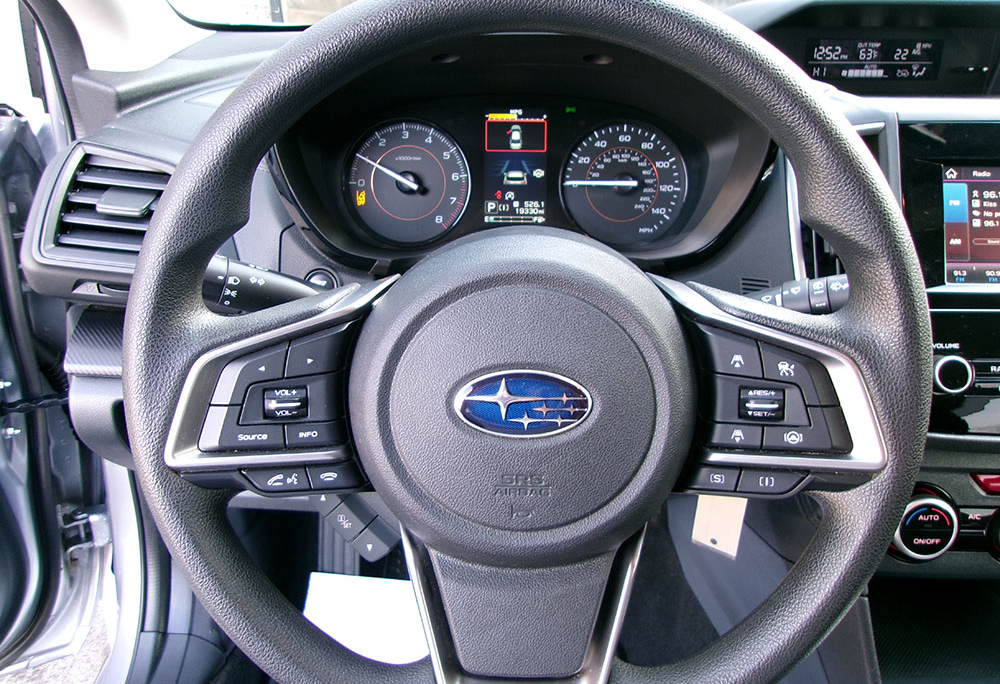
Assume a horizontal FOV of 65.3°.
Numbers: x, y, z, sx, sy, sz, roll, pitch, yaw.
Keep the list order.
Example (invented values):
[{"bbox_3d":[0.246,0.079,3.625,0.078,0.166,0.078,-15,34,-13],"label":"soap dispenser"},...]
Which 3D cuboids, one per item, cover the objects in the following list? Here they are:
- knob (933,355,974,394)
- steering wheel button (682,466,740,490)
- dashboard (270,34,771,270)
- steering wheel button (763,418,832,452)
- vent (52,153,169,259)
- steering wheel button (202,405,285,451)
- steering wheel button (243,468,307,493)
[{"bbox_3d":[0.306,0.022,0.527,0.025,0.025,0.016,0,3,0],"label":"knob"},{"bbox_3d":[0.102,0.066,0.378,0.028,0.013,0.010,0,7,0],"label":"steering wheel button"},{"bbox_3d":[0.016,-0.136,0.580,0.345,0.160,0.100,0,6,0],"label":"dashboard"},{"bbox_3d":[0.143,0.044,0.376,0.034,0.016,0.010,0,7,0],"label":"steering wheel button"},{"bbox_3d":[-0.271,-0.097,0.565,0.095,0.075,0.040,0,7,-5],"label":"vent"},{"bbox_3d":[-0.122,0.041,0.369,0.040,0.022,0.010,0,7,0],"label":"steering wheel button"},{"bbox_3d":[-0.110,0.067,0.383,0.031,0.013,0.010,0,7,0],"label":"steering wheel button"}]

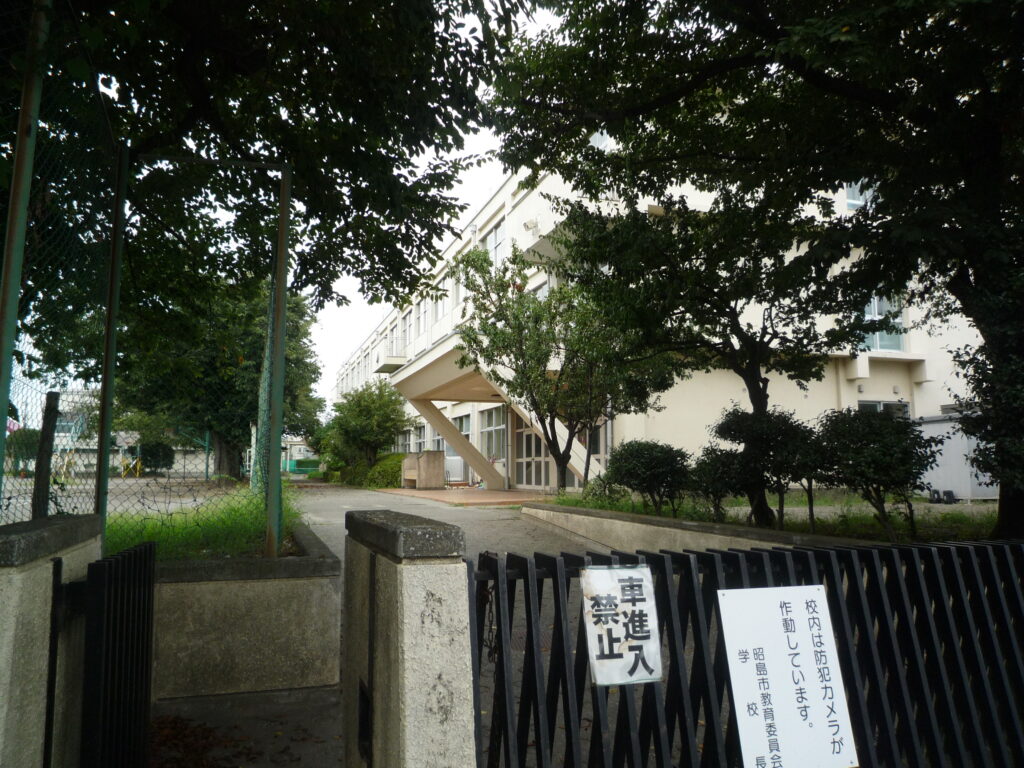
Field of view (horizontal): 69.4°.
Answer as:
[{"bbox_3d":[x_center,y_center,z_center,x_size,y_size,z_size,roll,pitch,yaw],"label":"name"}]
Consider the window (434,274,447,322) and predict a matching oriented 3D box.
[{"bbox_3d":[-3.753,-4.319,38.775,0.150,1.970,2.750,2,-7,-19],"label":"window"}]

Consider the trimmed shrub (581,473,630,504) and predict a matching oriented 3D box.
[{"bbox_3d":[1.896,2.129,15.038,1.000,0.620,0.950,-1,-7,7],"label":"trimmed shrub"}]

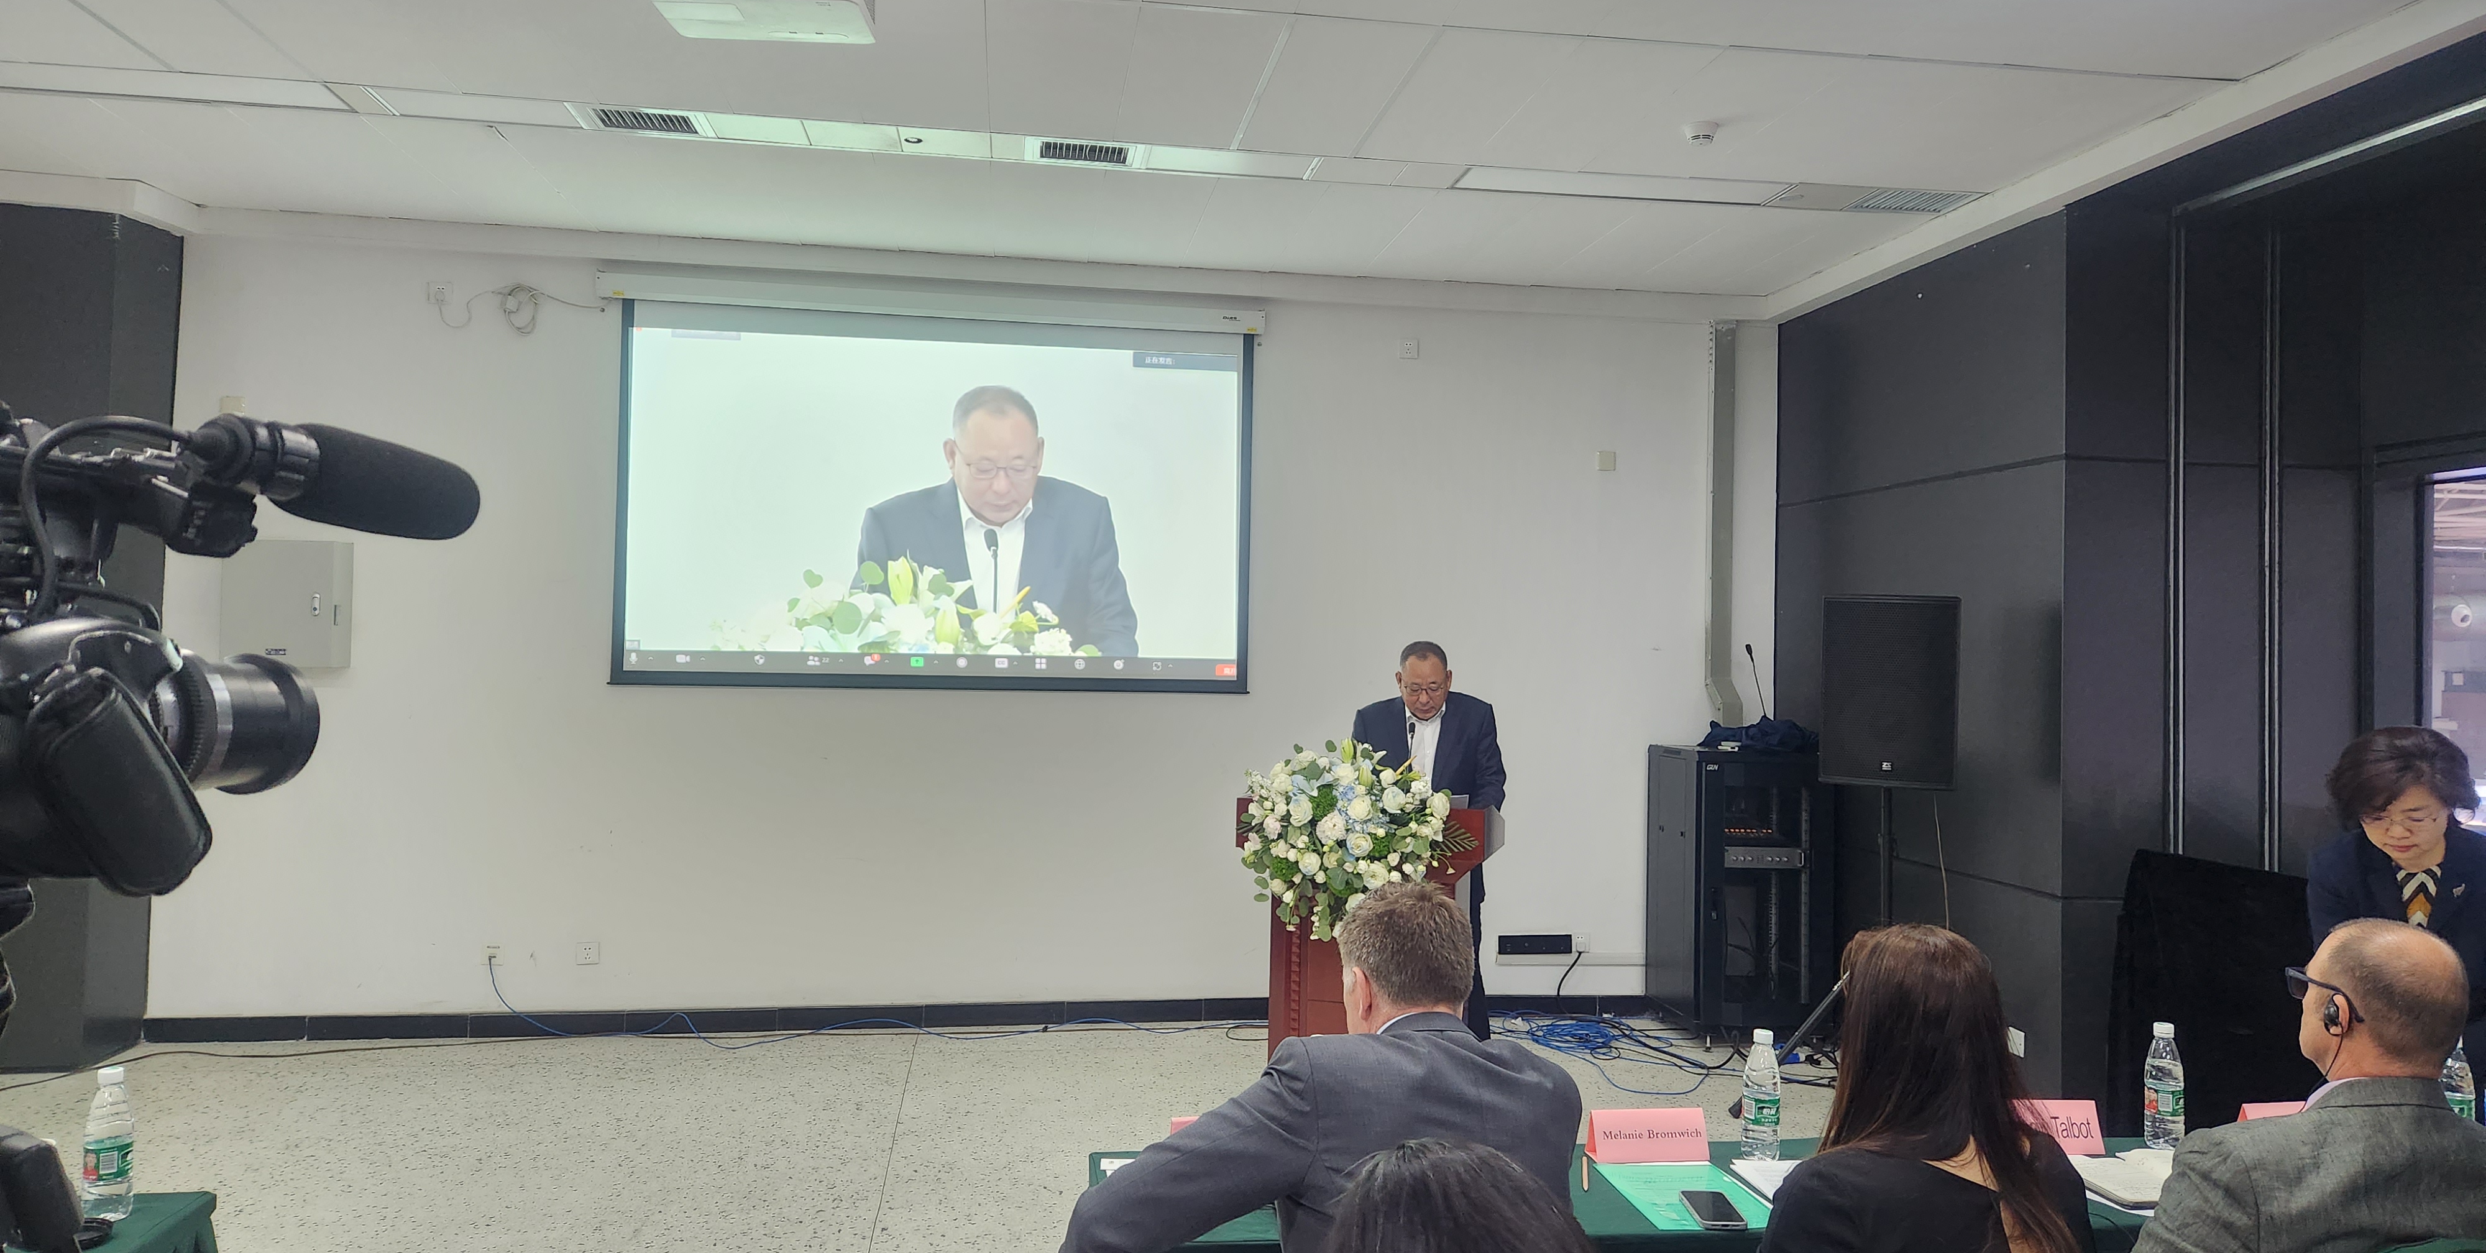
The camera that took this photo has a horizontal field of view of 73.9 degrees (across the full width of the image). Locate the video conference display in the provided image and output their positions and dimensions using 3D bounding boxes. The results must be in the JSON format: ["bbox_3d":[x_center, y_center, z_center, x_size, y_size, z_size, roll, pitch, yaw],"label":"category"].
[{"bbox_3d":[-1.332,-0.546,7.319,2.770,1.650,0.060,1,-2,-8],"label":"video conference display"}]

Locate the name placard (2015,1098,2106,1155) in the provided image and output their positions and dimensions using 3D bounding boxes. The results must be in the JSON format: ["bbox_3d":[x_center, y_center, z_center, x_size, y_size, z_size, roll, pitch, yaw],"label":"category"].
[{"bbox_3d":[1.517,0.946,3.122,0.210,0.085,0.083,1,-1,-5],"label":"name placard"}]

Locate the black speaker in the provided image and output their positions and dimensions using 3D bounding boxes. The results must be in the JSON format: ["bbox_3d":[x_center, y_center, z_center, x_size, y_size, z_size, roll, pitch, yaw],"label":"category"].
[{"bbox_3d":[2.320,0.234,5.930,0.440,0.660,0.410,1,-1,22],"label":"black speaker"}]

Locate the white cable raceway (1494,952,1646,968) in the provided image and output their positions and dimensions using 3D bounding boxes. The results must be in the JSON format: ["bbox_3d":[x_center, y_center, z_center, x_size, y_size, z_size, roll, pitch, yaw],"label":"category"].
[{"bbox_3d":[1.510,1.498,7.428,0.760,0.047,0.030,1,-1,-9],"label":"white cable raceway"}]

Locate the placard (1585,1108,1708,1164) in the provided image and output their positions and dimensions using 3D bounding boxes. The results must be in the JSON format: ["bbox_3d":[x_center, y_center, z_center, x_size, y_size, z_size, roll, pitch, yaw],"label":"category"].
[{"bbox_3d":[0.740,0.927,3.020,0.211,0.085,0.074,1,-2,-8],"label":"placard"}]

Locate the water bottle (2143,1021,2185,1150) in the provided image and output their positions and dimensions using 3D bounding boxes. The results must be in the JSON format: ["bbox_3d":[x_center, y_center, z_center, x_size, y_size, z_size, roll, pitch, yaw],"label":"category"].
[{"bbox_3d":[1.762,0.877,3.152,0.066,0.232,0.066,1,-1,-8],"label":"water bottle"}]

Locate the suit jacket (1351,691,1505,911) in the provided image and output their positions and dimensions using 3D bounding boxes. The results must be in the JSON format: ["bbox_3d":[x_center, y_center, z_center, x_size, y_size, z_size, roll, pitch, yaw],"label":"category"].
[{"bbox_3d":[0.650,0.615,5.780,0.560,0.750,0.400,1,-2,10],"label":"suit jacket"}]

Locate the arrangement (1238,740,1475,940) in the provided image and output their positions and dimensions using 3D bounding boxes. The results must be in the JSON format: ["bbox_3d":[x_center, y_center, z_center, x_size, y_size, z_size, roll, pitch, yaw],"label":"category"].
[{"bbox_3d":[0.354,0.666,5.150,0.710,0.600,0.420,1,-2,18],"label":"arrangement"}]

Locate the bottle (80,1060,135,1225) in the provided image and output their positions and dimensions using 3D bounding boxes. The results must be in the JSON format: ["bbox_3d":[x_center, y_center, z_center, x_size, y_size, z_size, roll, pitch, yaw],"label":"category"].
[{"bbox_3d":[-1.737,0.793,2.534,0.065,0.230,0.065,1,-2,-8],"label":"bottle"}]

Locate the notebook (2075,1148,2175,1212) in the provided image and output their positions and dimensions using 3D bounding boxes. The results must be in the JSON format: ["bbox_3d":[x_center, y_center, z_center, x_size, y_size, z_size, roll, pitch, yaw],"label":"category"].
[{"bbox_3d":[1.612,0.975,2.905,0.290,0.022,0.215,1,-1,-7],"label":"notebook"}]

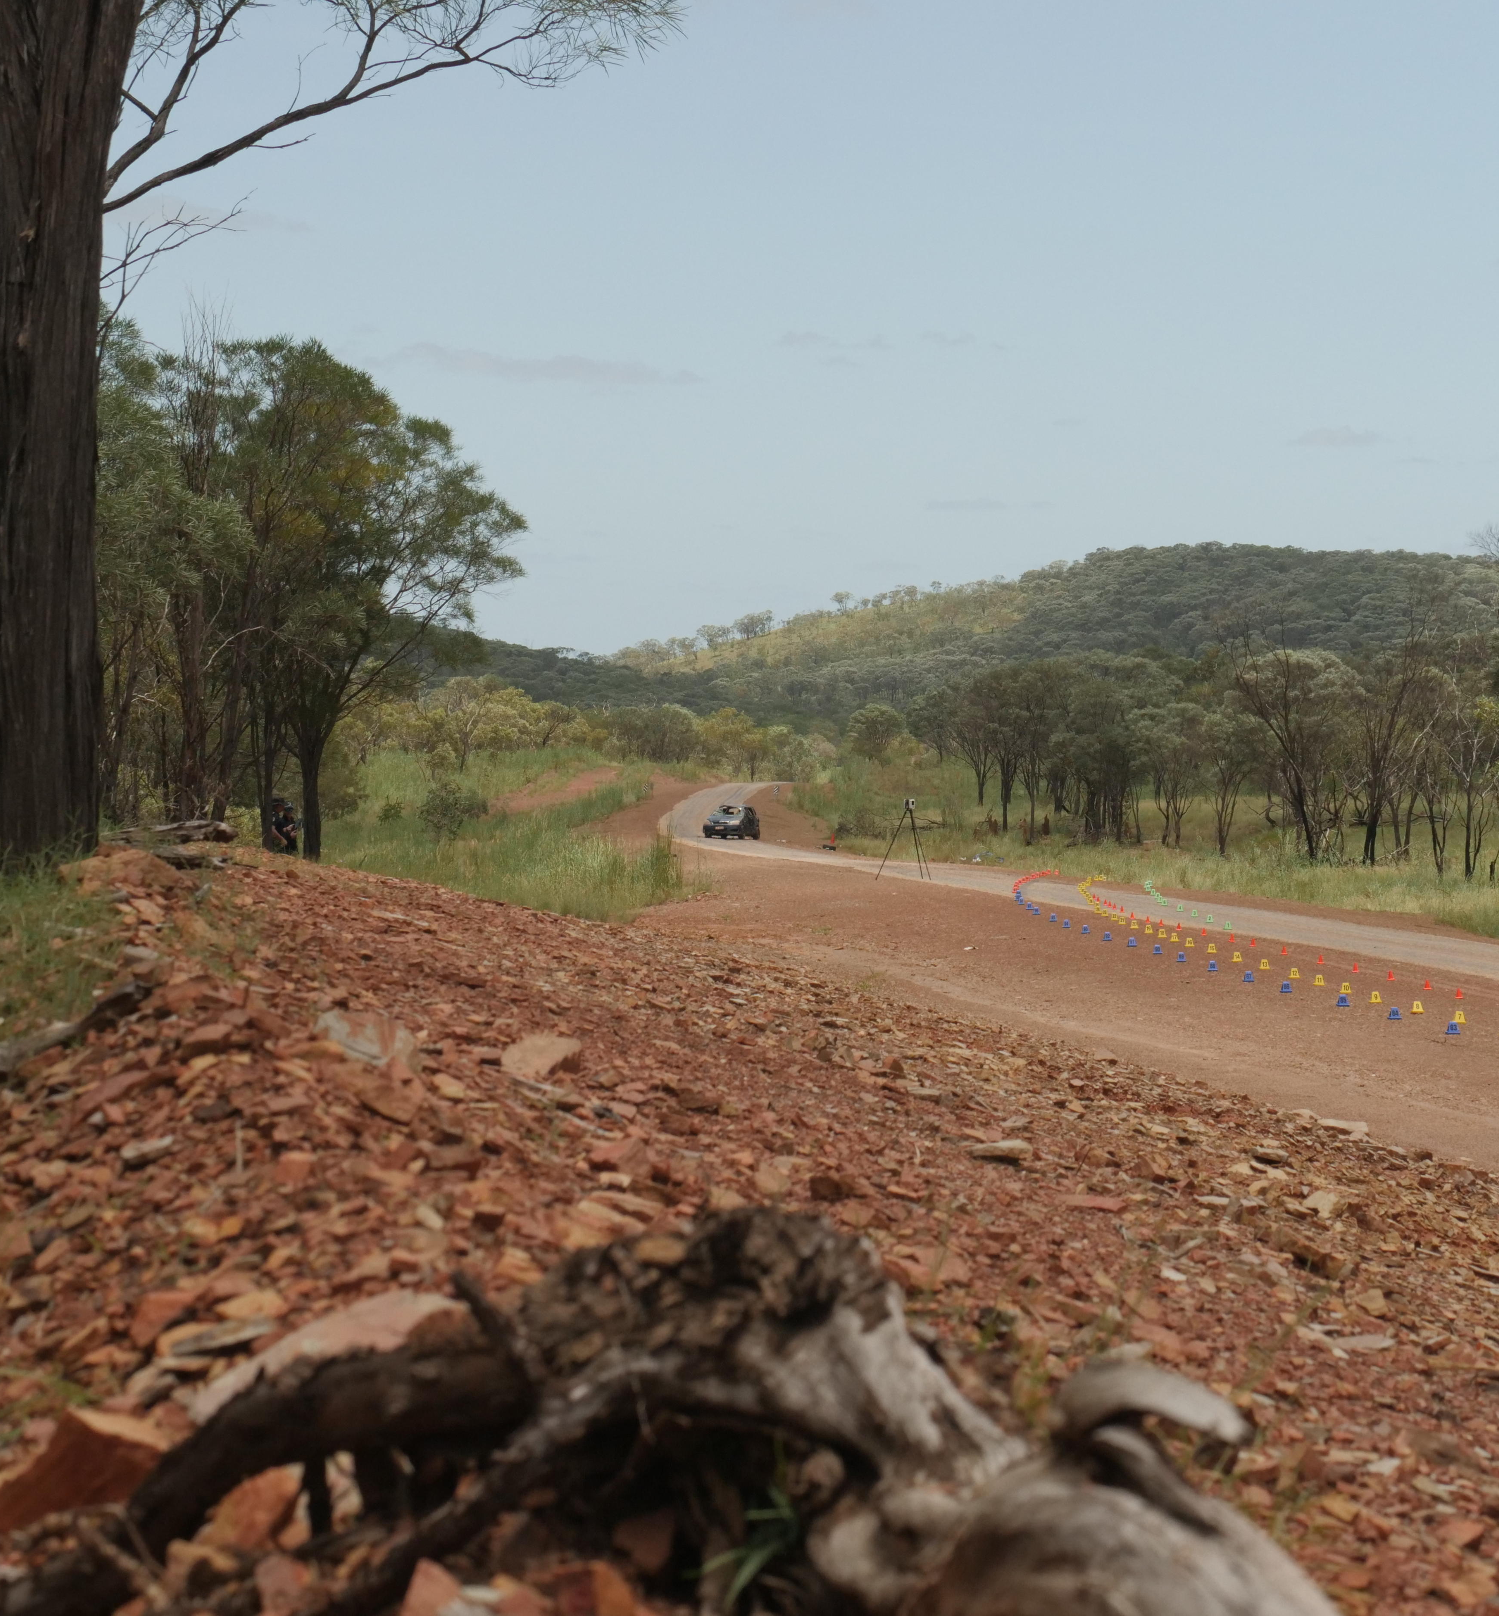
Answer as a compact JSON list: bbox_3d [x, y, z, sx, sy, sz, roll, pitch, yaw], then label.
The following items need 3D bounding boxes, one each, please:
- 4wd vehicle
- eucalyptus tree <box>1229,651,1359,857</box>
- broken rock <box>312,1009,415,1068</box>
[{"bbox_3d":[-0.821,0.640,195.000,1.780,1.620,4.500,0,1,14],"label":"4wd vehicle"},{"bbox_3d":[14.691,-1.469,117.000,3.500,5.800,3.400,0,1,0],"label":"eucalyptus tree"},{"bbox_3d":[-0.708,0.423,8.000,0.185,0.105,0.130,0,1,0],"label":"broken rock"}]

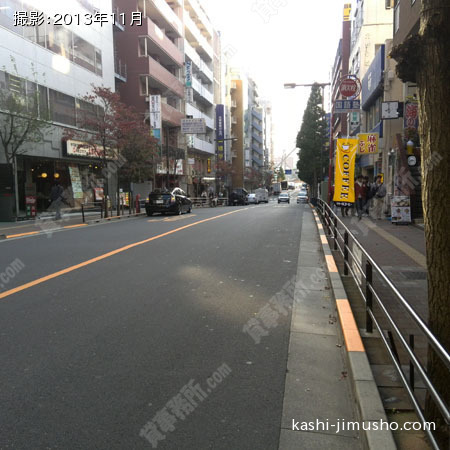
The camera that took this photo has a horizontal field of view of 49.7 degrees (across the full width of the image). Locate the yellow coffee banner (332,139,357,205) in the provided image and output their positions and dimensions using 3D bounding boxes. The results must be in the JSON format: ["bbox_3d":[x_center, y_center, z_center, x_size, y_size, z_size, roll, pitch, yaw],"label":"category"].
[{"bbox_3d":[3.184,-1.372,12.800,0.600,1.780,0.050,4,5,11],"label":"yellow coffee banner"}]

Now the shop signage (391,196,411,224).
[{"bbox_3d":[5.648,-0.460,15.600,0.640,0.900,0.450,0,5,9],"label":"shop signage"}]

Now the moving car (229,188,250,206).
[{"bbox_3d":[1.574,-3.070,53.400,1.700,1.830,4.600,0,5,9],"label":"moving car"}]

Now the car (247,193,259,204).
[{"bbox_3d":[3.509,-3.469,65.000,1.700,1.460,4.500,0,5,9],"label":"car"}]

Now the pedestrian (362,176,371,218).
[{"bbox_3d":[5.894,-1.180,20.100,0.500,1.650,0.420,0,5,9],"label":"pedestrian"}]

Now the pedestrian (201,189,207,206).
[{"bbox_3d":[-1.976,-2.539,44.800,0.500,1.660,0.350,0,5,9],"label":"pedestrian"}]

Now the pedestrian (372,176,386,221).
[{"bbox_3d":[5.691,-1.014,17.900,0.550,1.650,0.420,0,5,14],"label":"pedestrian"}]

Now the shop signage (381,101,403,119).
[{"bbox_3d":[5.982,-4.089,17.300,0.760,0.620,0.180,1,5,13],"label":"shop signage"}]

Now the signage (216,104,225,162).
[{"bbox_3d":[-0.545,-11.697,61.500,1.000,7.100,0.300,0,5,9],"label":"signage"}]

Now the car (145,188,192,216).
[{"bbox_3d":[-3.052,-1.365,27.420,1.745,1.490,4.450,0,5,9],"label":"car"}]

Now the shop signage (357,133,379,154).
[{"bbox_3d":[6.546,-3.719,22.200,0.980,0.940,0.180,1,5,12],"label":"shop signage"}]

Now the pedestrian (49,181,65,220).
[{"bbox_3d":[-7.547,-1.065,21.800,0.520,1.640,0.500,0,5,9],"label":"pedestrian"}]

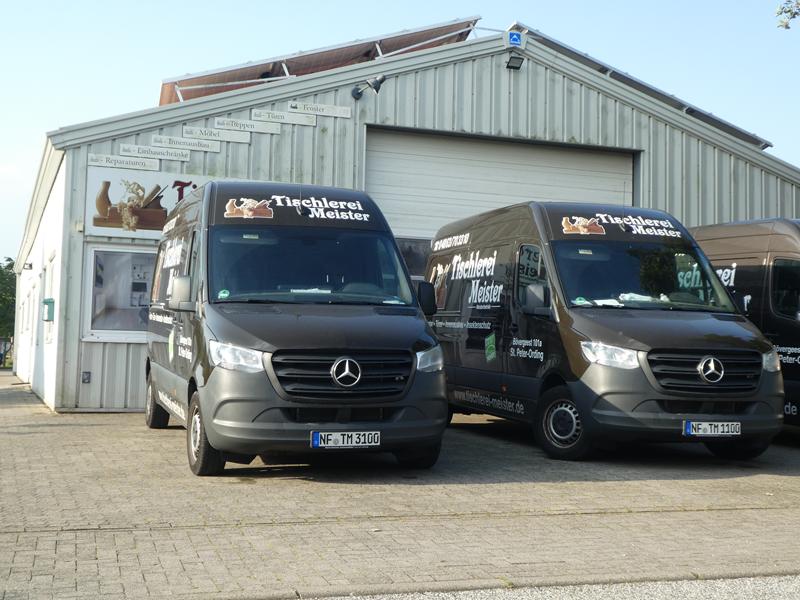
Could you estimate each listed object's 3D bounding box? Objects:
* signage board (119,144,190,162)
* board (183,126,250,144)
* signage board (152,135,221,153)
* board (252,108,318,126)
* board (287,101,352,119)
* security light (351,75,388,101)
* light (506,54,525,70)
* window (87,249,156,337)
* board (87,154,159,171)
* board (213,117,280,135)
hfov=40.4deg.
[{"bbox_3d":[-3.246,-1.950,14.436,0.914,0.148,0.030,3,-5,-19],"label":"signage board"},{"bbox_3d":[-2.477,-2.236,14.727,0.909,0.149,0.030,3,-5,-19],"label":"board"},{"bbox_3d":[-2.863,-2.089,14.581,0.907,0.146,0.030,3,-5,-19],"label":"signage board"},{"bbox_3d":[-1.597,-2.523,15.056,0.908,0.148,0.030,3,-5,-19],"label":"board"},{"bbox_3d":[-1.122,-2.667,15.233,0.905,0.148,0.030,3,-5,-19],"label":"board"},{"bbox_3d":[-0.425,-3.013,15.354,0.410,0.290,0.340,3,-5,-19],"label":"security light"},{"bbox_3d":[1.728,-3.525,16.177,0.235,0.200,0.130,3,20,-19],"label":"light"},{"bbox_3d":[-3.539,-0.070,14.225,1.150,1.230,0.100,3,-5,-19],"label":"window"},{"bbox_3d":[-3.626,-1.807,14.293,0.913,0.148,0.030,3,-5,-19],"label":"board"},{"bbox_3d":[-2.079,-2.382,14.877,0.906,0.148,0.030,3,-5,-19],"label":"board"}]

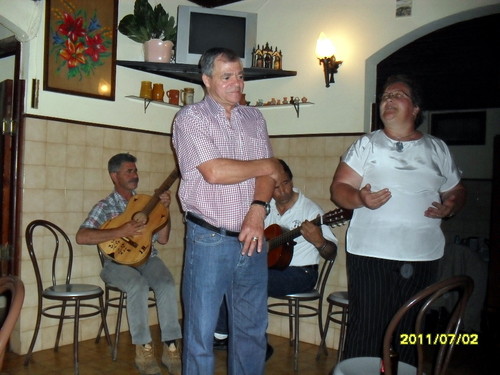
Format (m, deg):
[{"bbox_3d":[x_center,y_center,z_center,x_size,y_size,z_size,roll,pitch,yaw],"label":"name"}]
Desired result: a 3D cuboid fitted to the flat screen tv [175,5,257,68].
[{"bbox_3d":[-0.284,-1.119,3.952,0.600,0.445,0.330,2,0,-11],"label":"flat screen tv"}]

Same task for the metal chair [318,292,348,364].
[{"bbox_3d":[0.717,0.726,3.262,0.450,0.870,0.410,2,1,-32],"label":"metal chair"}]

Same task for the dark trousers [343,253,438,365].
[{"bbox_3d":[0.616,0.686,2.242,0.420,0.900,0.320,2,1,12],"label":"dark trousers"}]

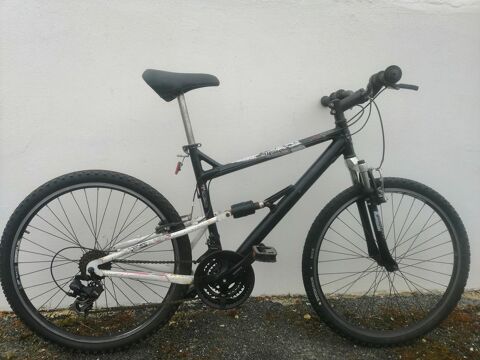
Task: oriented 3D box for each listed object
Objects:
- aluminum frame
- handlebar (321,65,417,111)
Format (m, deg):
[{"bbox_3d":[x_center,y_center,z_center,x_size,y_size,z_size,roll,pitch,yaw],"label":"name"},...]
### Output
[{"bbox_3d":[-0.042,0.042,1.341,0.950,0.670,0.150,1,4,-5],"label":"aluminum frame"},{"bbox_3d":[0.432,-0.301,1.357,0.140,0.100,0.590,1,4,-5],"label":"handlebar"}]

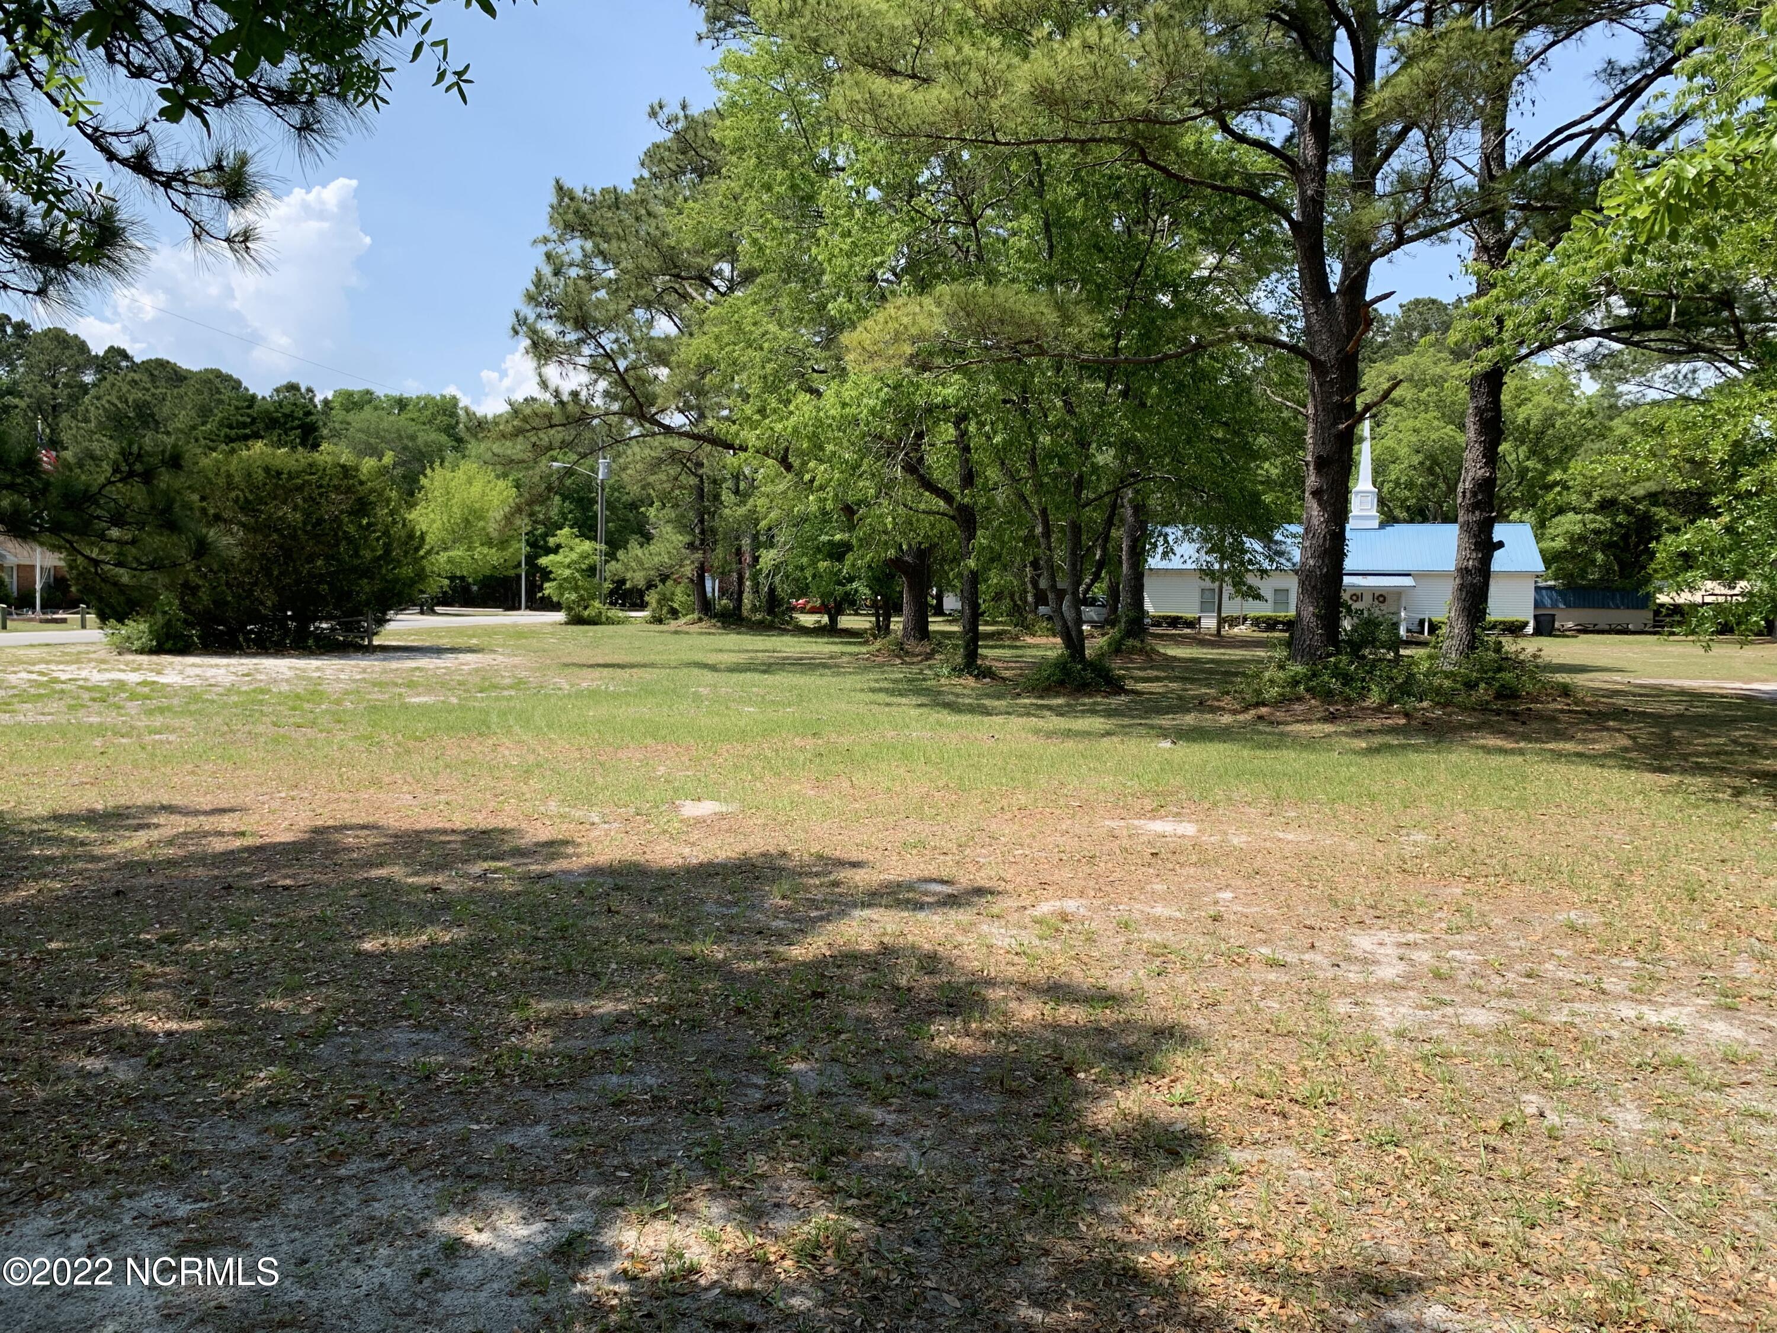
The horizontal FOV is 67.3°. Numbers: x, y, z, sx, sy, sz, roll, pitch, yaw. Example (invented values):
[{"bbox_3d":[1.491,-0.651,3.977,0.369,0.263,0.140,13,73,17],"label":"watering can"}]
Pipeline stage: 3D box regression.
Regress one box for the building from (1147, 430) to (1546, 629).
[{"bbox_3d":[23.106,-7.486,69.345,18.946,11.031,9.756,2,3,16],"label":"building"}]

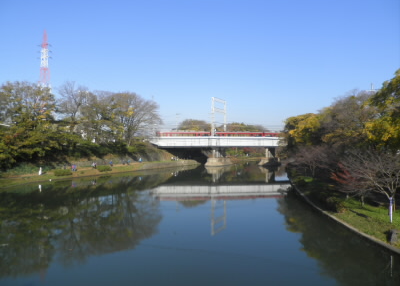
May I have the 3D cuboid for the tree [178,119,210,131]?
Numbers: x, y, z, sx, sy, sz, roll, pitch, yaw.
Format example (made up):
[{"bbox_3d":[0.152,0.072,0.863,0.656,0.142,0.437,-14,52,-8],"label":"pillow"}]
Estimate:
[{"bbox_3d":[-2.300,-2.400,128.000,13.200,14.500,12.000,0,-1,0],"label":"tree"}]

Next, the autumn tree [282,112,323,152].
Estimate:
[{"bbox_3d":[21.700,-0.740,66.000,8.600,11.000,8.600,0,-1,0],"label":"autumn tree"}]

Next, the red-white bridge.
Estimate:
[{"bbox_3d":[8.300,2.150,113.500,53.000,11.600,10.000,0,-1,-6],"label":"red-white bridge"}]

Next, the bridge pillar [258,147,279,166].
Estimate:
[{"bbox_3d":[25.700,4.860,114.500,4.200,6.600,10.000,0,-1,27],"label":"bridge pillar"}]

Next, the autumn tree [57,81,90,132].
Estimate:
[{"bbox_3d":[-31.600,-7.800,78.000,8.600,14.800,8.600,0,-1,0],"label":"autumn tree"}]

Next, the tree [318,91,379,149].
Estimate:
[{"bbox_3d":[22.200,-1.670,47.000,8.800,12.700,8.600,0,-1,0],"label":"tree"}]

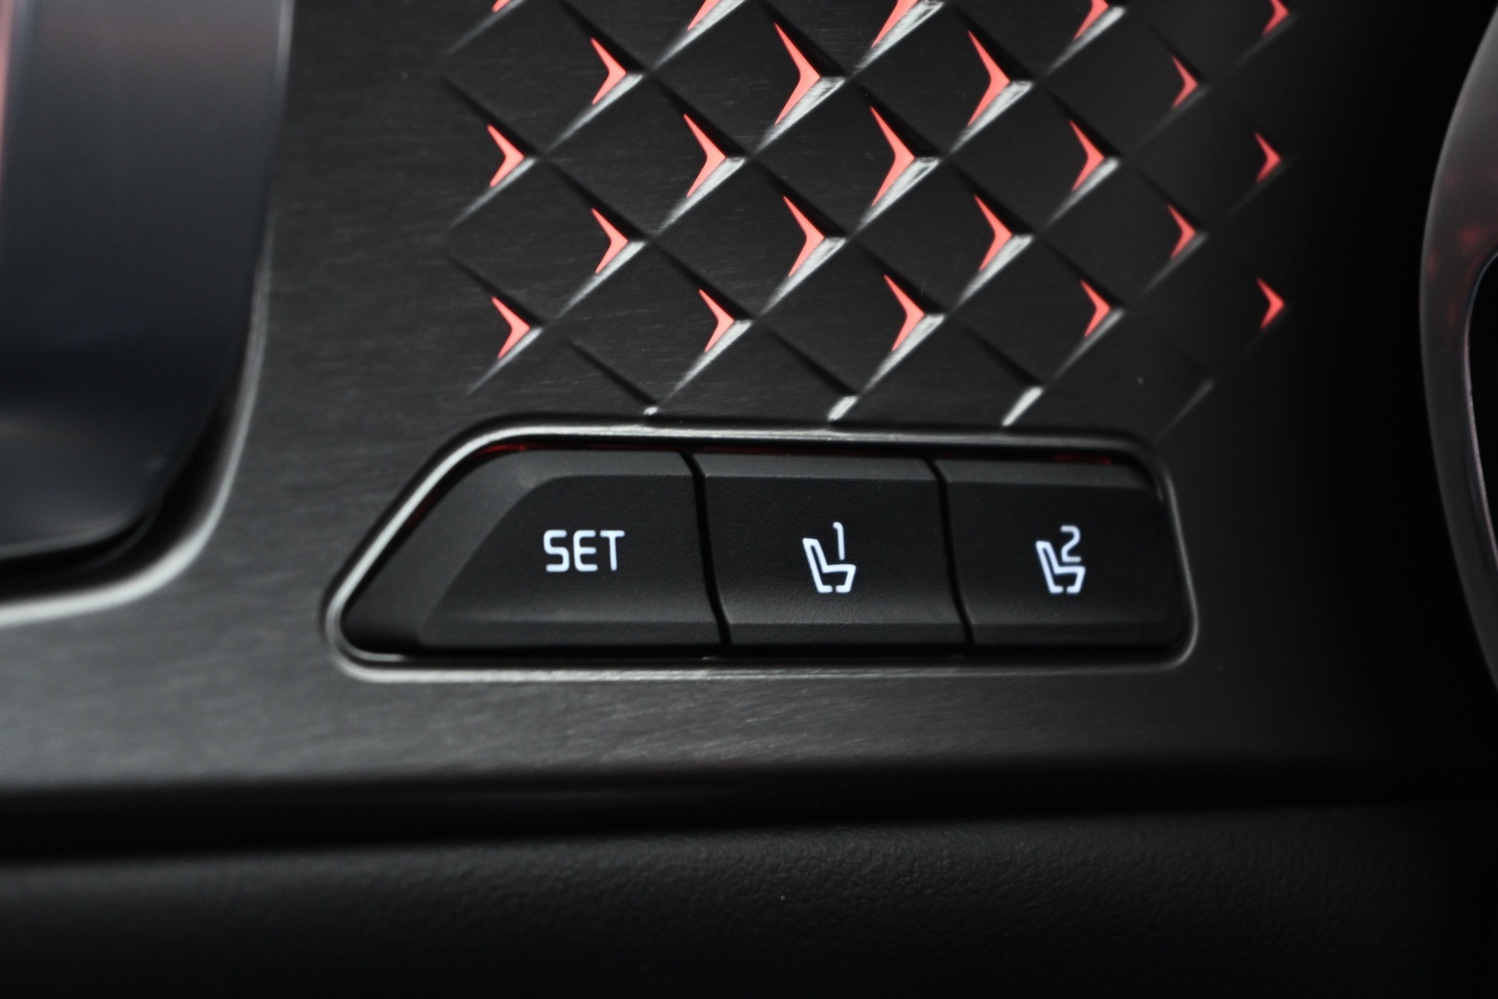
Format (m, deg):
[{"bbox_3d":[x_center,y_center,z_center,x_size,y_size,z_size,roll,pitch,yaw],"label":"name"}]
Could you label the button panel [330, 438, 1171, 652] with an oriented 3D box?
[{"bbox_3d":[0.002,0.005,0.294,0.090,0.019,0.010,1,-7,-29],"label":"button panel"}]

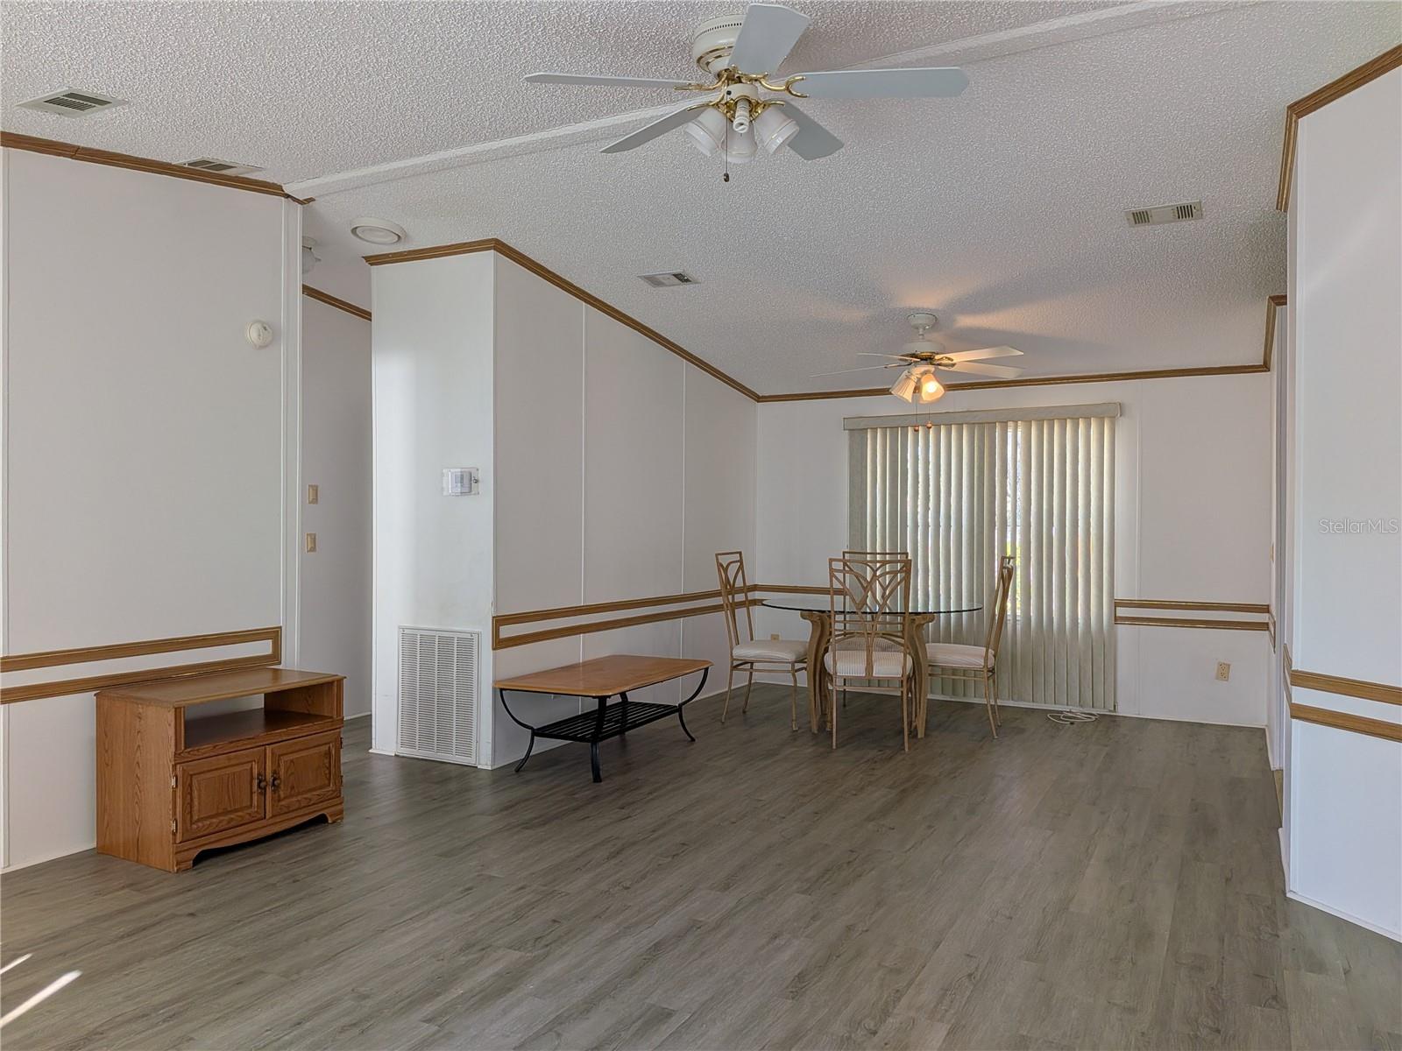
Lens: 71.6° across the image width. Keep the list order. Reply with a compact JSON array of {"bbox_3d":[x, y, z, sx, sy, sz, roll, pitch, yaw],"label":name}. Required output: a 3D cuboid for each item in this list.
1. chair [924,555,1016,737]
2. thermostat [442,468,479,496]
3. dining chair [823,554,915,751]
[{"bbox_3d":[1.611,0.718,5.985,0.540,1.069,0.495,0,0,24],"label":"chair"},{"bbox_3d":[-1.277,-0.232,5.136,0.226,0.143,0.045,0,0,29],"label":"thermostat"},{"bbox_3d":[0.969,0.717,5.628,0.495,1.069,0.540,0,0,7],"label":"dining chair"}]

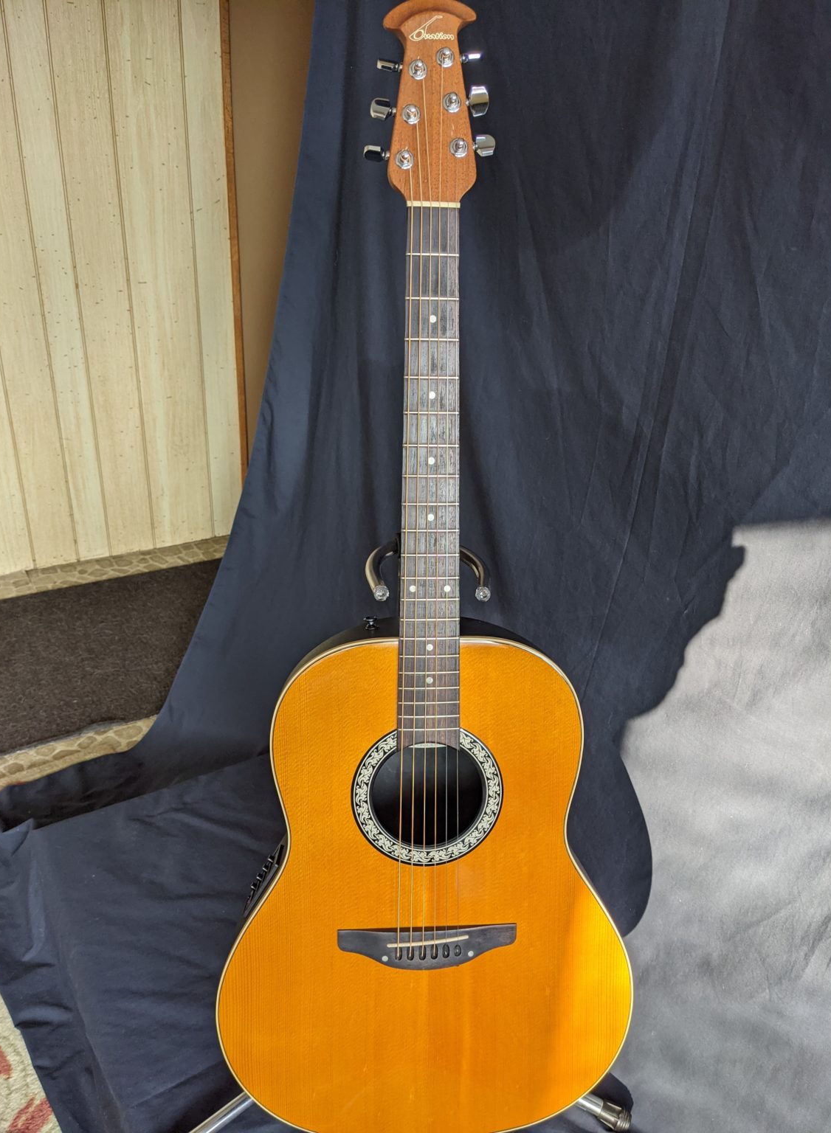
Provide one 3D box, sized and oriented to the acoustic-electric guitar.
[{"bbox_3d":[0.009,0.052,0.844,0.405,1.051,0.152,-1,11,-4],"label":"acoustic-electric guitar"}]

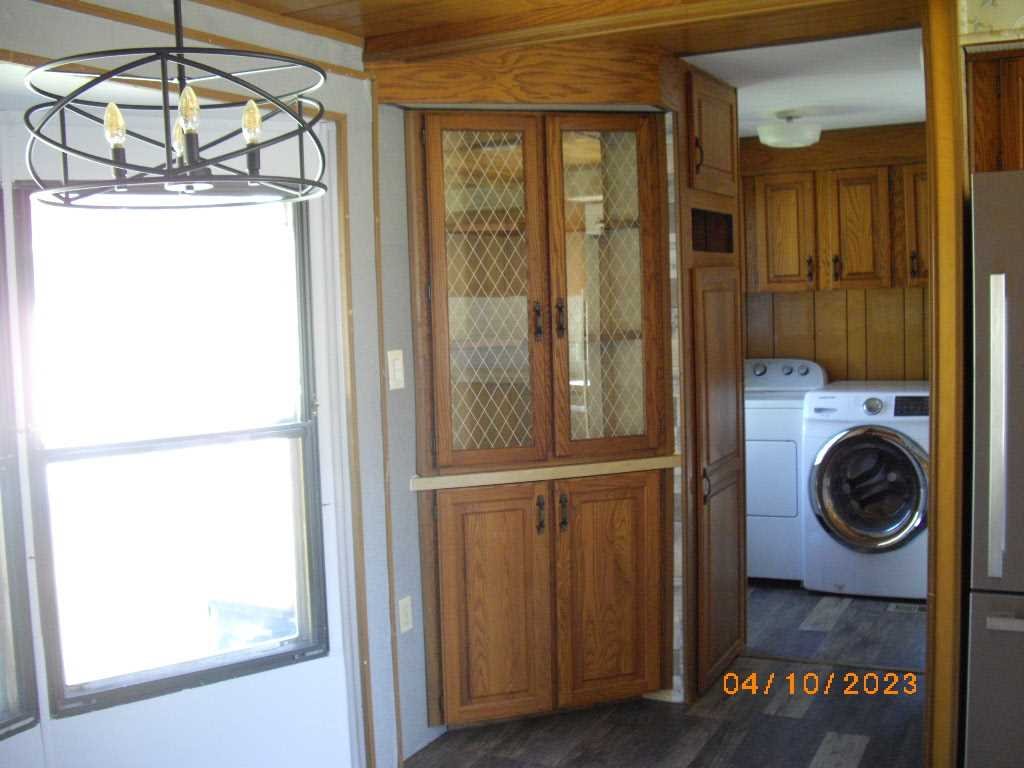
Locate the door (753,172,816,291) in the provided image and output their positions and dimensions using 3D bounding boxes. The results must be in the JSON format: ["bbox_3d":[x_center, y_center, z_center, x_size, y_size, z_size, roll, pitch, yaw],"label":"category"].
[{"bbox_3d":[1.425,-0.785,5.843,0.302,0.603,0.035,1,6,27],"label":"door"}]

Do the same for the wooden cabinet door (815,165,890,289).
[{"bbox_3d":[1.741,-0.785,5.682,0.322,0.599,0.035,1,6,27],"label":"wooden cabinet door"}]

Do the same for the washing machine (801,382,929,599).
[{"bbox_3d":[1.864,0.494,5.534,0.686,0.984,0.780,1,6,27],"label":"washing machine"}]

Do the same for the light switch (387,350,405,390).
[{"bbox_3d":[-0.360,-0.044,3.555,0.012,0.120,0.078,1,6,27],"label":"light switch"}]

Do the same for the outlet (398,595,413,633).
[{"bbox_3d":[-0.337,0.746,3.633,0.010,0.110,0.068,1,6,27],"label":"outlet"}]

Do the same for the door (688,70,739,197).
[{"bbox_3d":[0.753,-0.911,4.158,0.030,0.407,0.551,1,6,27],"label":"door"}]

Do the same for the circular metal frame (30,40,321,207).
[{"bbox_3d":[-0.576,-0.429,1.966,0.500,0.201,0.500,-2,6,0],"label":"circular metal frame"}]

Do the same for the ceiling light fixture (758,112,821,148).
[{"bbox_3d":[1.302,-1.182,5.282,0.305,0.170,0.305,1,6,27],"label":"ceiling light fixture"}]

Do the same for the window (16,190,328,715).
[{"bbox_3d":[-0.915,0.148,3.131,0.792,1.409,0.080,-5,7,-32],"label":"window"}]

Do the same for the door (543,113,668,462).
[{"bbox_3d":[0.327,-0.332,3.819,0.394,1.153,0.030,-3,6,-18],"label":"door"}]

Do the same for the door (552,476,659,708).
[{"bbox_3d":[0.345,0.721,3.950,0.390,0.797,0.035,-3,5,-16],"label":"door"}]

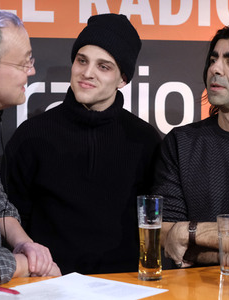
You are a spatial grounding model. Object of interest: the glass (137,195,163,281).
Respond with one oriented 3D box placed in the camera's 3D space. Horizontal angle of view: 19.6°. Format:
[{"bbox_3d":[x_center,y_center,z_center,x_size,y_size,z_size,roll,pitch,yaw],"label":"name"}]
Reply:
[{"bbox_3d":[0.087,0.210,1.600,0.063,0.199,0.063,0,0,0],"label":"glass"}]

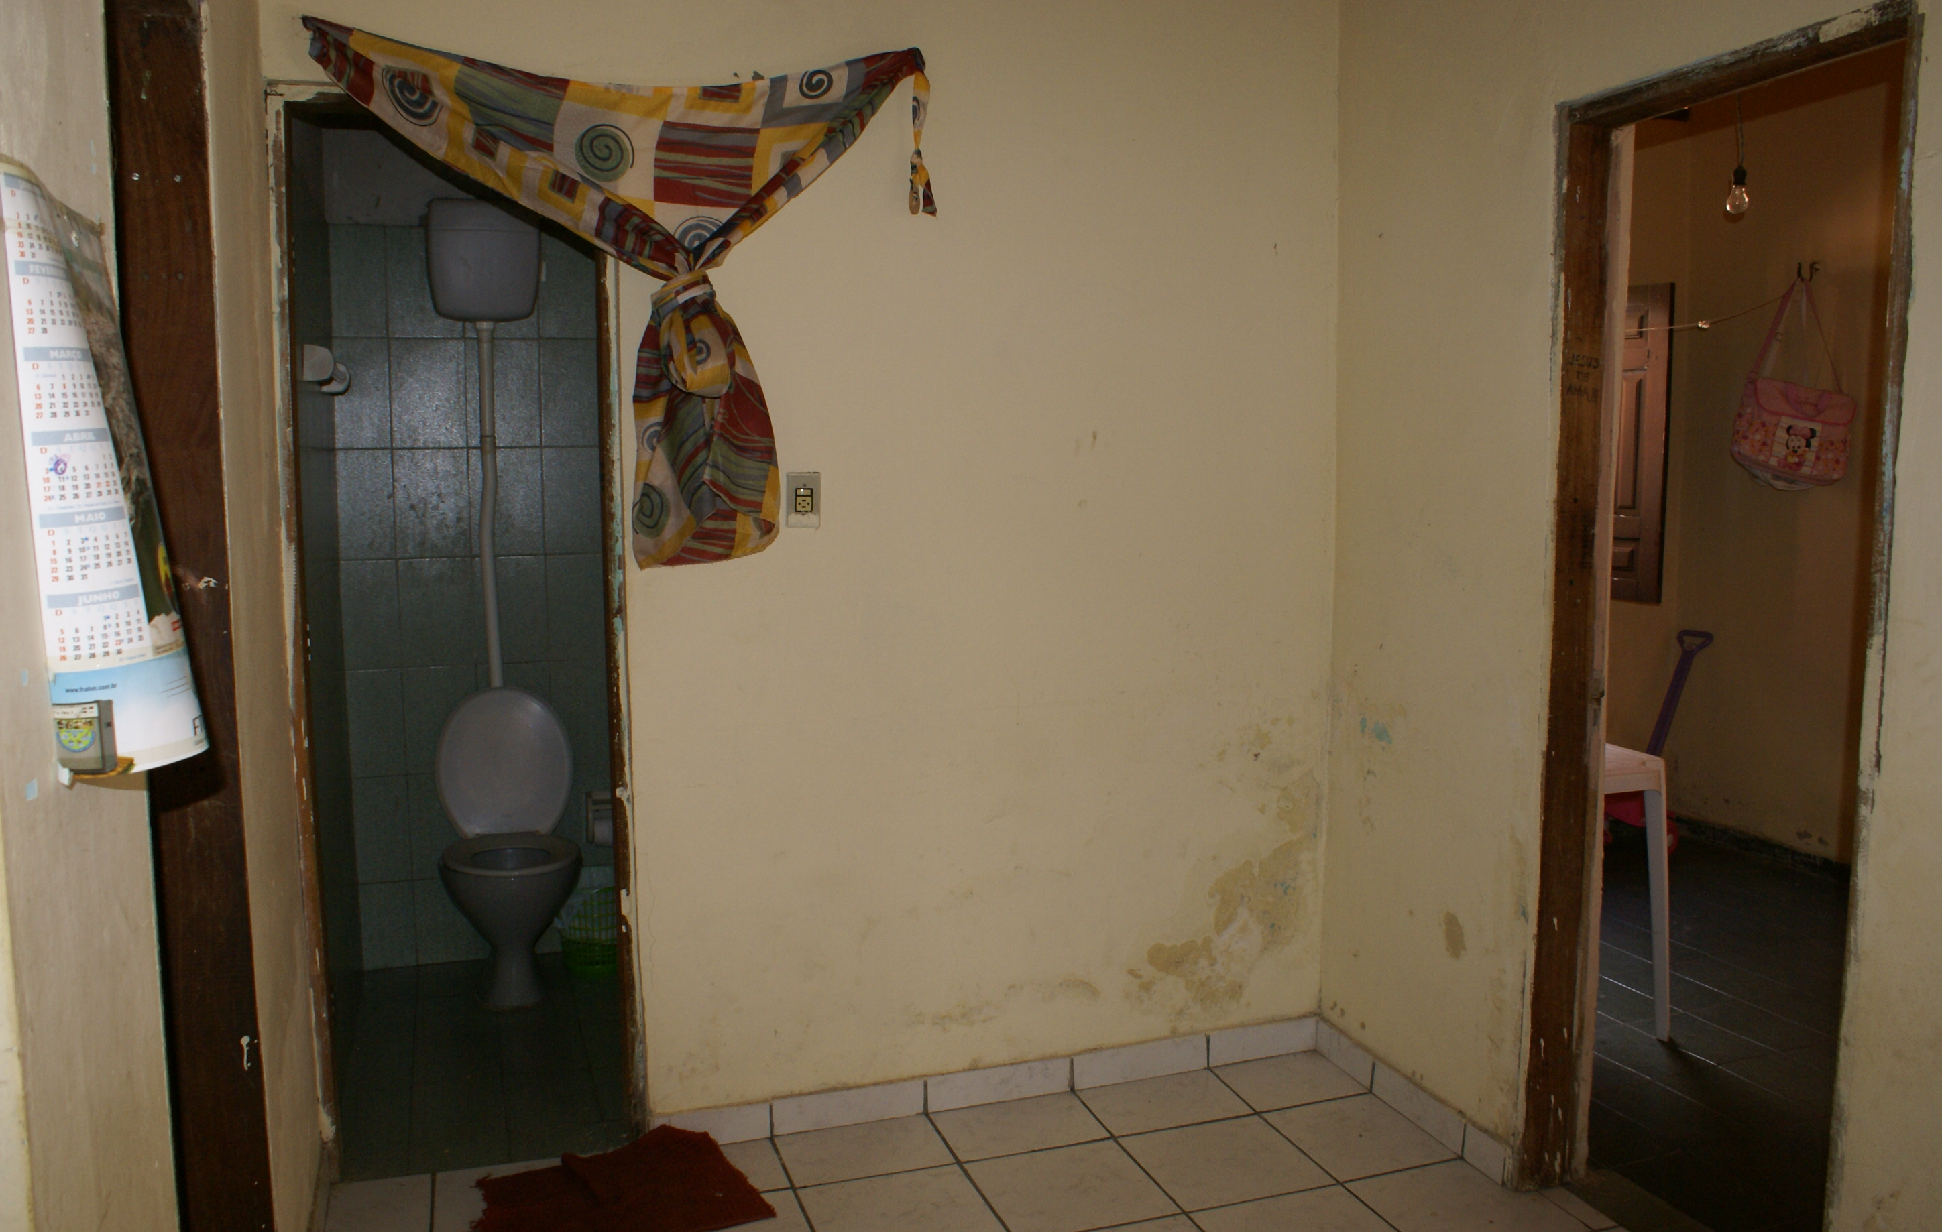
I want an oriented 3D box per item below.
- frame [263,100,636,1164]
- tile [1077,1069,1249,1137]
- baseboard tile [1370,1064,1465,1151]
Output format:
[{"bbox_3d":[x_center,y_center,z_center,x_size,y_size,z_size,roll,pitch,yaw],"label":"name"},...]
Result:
[{"bbox_3d":[-0.990,0.068,2.880,0.624,2.075,0.130,-2,7,-18],"label":"frame"},{"bbox_3d":[0.429,1.095,3.265,0.339,0.012,0.234,-2,7,-18],"label":"tile"},{"bbox_3d":[0.963,1.054,3.137,0.012,0.083,0.339,-2,7,-18],"label":"baseboard tile"}]

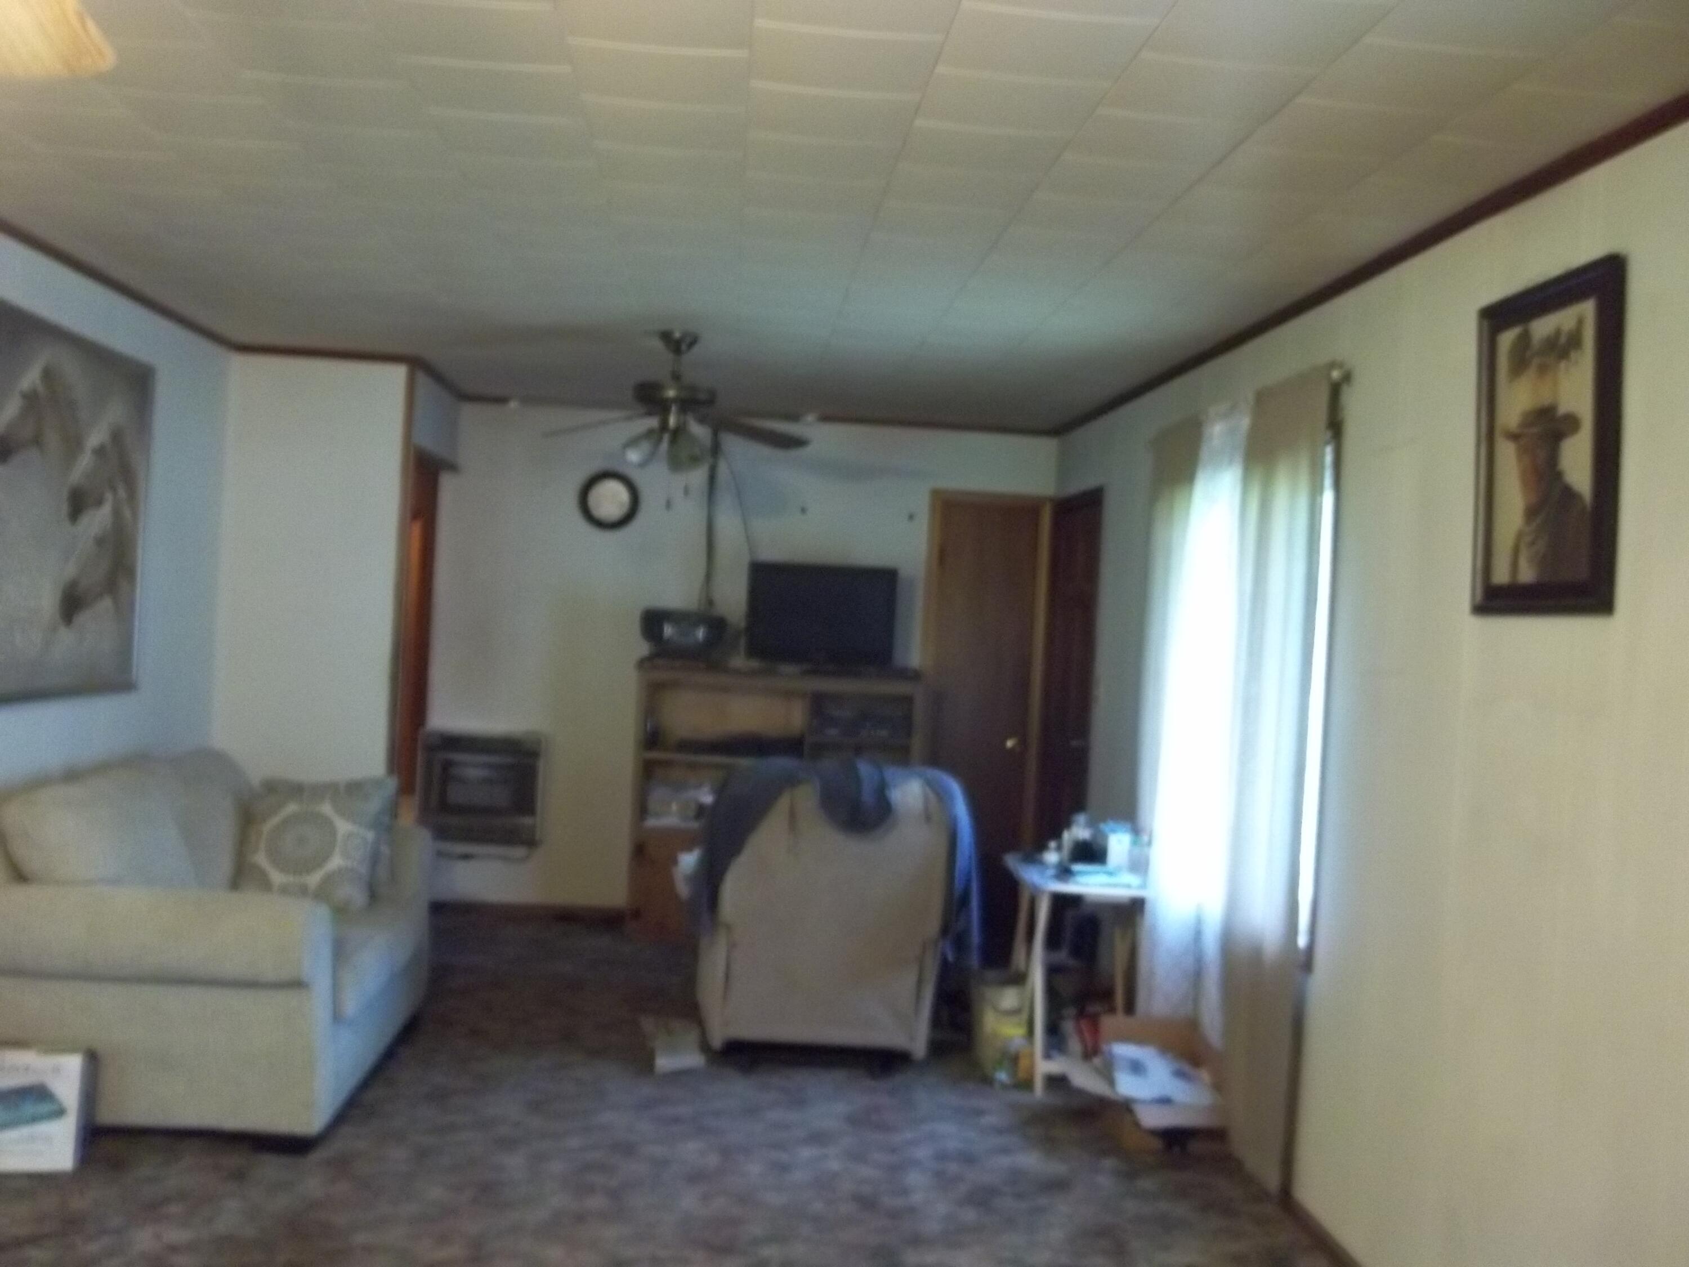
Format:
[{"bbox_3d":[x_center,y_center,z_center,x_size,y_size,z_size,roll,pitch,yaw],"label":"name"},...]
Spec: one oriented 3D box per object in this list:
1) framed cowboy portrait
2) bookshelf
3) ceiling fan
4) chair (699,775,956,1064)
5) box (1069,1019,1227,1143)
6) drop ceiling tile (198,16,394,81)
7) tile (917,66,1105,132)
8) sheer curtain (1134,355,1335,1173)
[{"bbox_3d":[1.289,-0.345,2.977,0.027,0.610,0.478,3,0,-4],"label":"framed cowboy portrait"},{"bbox_3d":[-0.342,0.783,7.593,1.290,1.240,0.460,3,1,-4],"label":"bookshelf"},{"bbox_3d":[-0.571,-0.789,5.498,1.100,0.480,1.100,3,1,-4],"label":"ceiling fan"},{"bbox_3d":[-0.102,0.914,5.659,0.820,1.004,0.920,3,1,-8],"label":"chair"},{"bbox_3d":[0.886,1.306,4.763,0.370,0.270,0.450,3,1,-4],"label":"box"},{"bbox_3d":[-0.953,-1.034,2.836,0.307,0.020,0.303,3,1,-4],"label":"drop ceiling tile"},{"bbox_3d":[0.300,-0.971,2.931,0.307,0.020,0.303,3,1,-4],"label":"tile"},{"bbox_3d":[1.135,0.383,4.987,0.110,2.134,1.716,3,1,-4],"label":"sheer curtain"}]

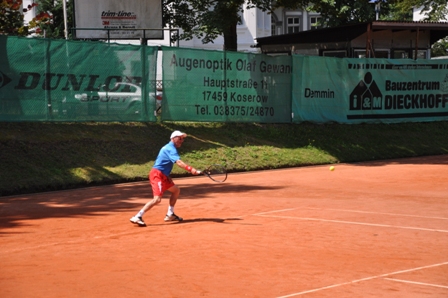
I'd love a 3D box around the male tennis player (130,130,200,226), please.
[{"bbox_3d":[-0.950,0.462,20.245,1.138,1.518,0.720,-1,3,-3],"label":"male tennis player"}]

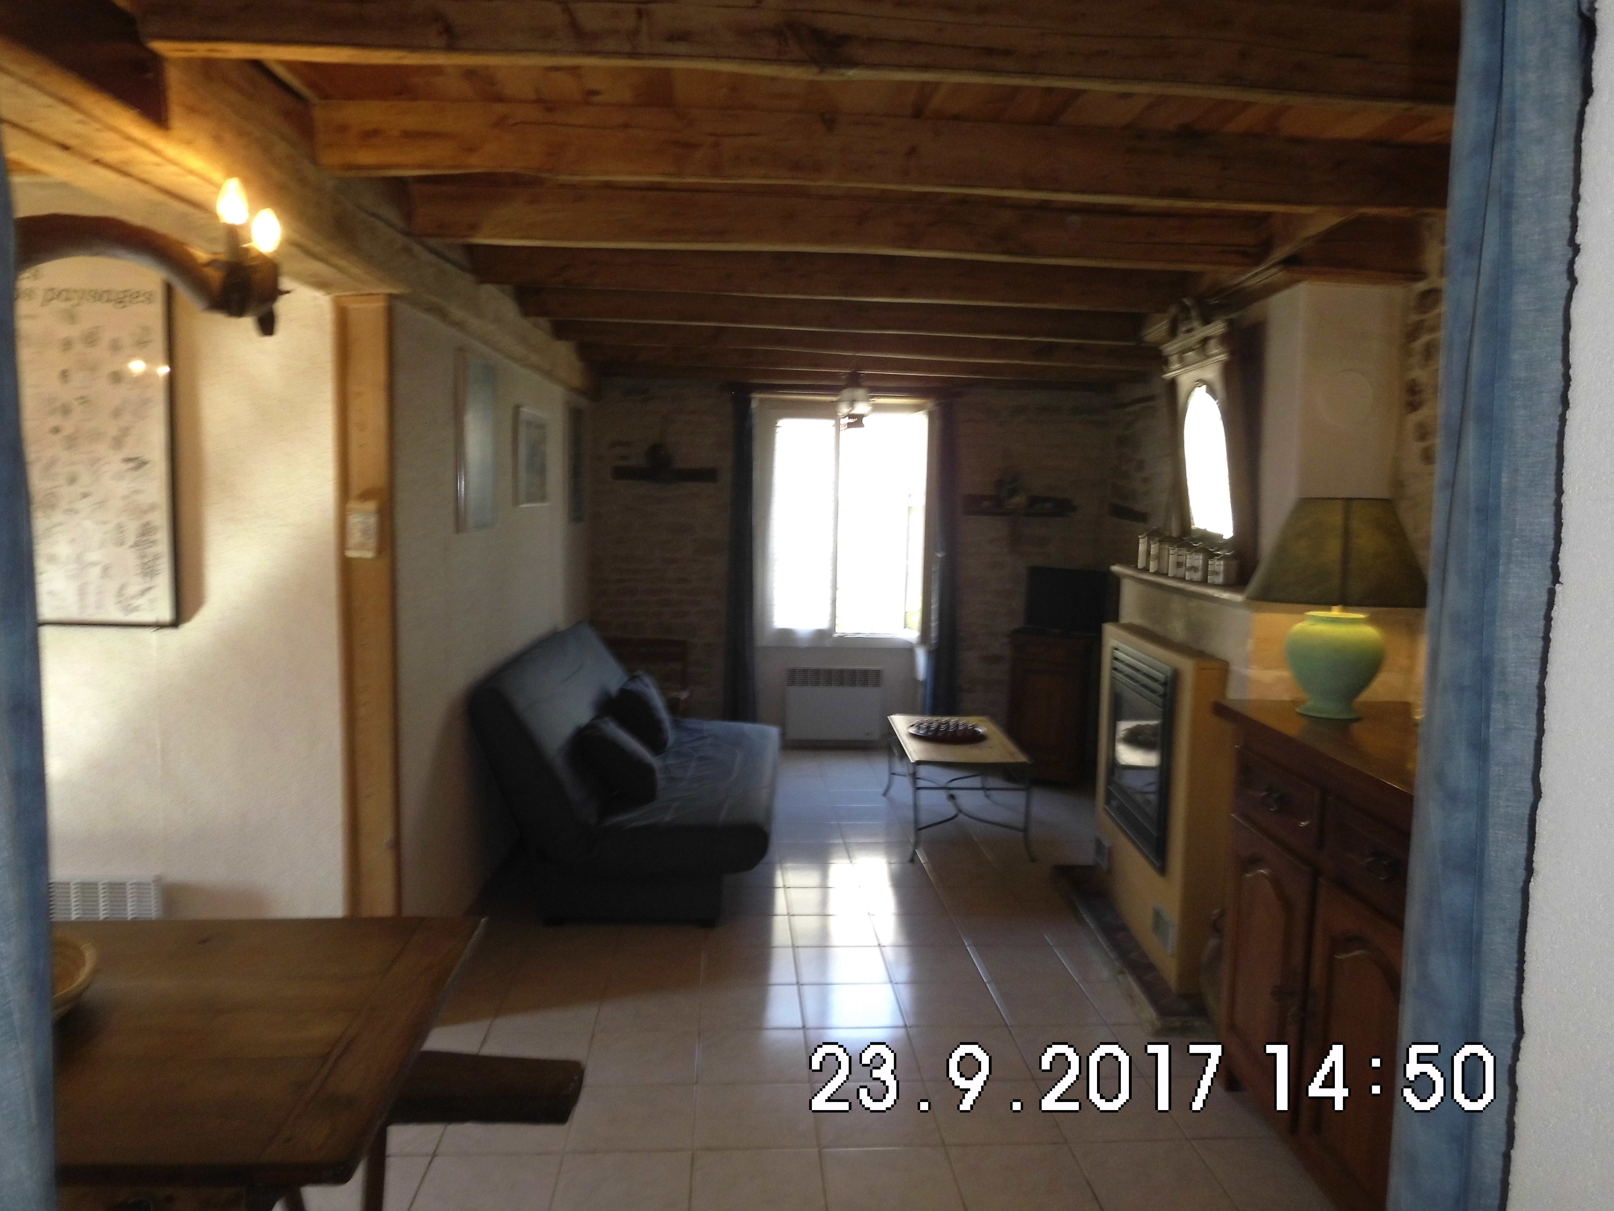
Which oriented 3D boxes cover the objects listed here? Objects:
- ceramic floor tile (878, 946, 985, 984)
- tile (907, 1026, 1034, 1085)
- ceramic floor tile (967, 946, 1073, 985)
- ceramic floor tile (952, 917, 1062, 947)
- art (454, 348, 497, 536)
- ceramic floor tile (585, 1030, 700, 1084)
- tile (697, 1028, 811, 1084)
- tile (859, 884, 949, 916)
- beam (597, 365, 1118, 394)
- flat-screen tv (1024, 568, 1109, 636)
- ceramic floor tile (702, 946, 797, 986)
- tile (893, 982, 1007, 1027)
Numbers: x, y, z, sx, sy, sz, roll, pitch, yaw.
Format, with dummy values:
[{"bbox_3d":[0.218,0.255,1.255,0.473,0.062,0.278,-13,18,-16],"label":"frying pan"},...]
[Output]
[{"bbox_3d":[0.430,1.257,3.908,0.315,0.010,0.315,1,5,-4],"label":"ceramic floor tile"},{"bbox_3d":[0.472,1.315,3.282,0.315,0.010,0.315,1,5,-4],"label":"tile"},{"bbox_3d":[0.736,1.246,3.873,0.305,0.010,0.305,1,5,-4],"label":"ceramic floor tile"},{"bbox_3d":[0.714,1.202,4.152,0.305,0.010,0.305,0,5,-4],"label":"ceramic floor tile"},{"bbox_3d":[-1.221,-0.609,4.163,0.032,0.647,0.503,1,5,-2],"label":"art"},{"bbox_3d":[-0.461,1.285,3.175,0.305,0.010,0.305,1,5,-4],"label":"ceramic floor tile"},{"bbox_3d":[-0.151,1.283,3.175,0.305,0.010,0.305,0,5,-4],"label":"tile"},{"bbox_3d":[0.383,1.159,4.393,0.300,0.010,0.300,1,5,-4],"label":"tile"},{"bbox_3d":[0.333,-1.465,6.979,3.276,0.170,0.110,1,5,-4],"label":"beam"},{"bbox_3d":[1.464,-0.025,6.321,0.437,0.354,0.111,4,6,30],"label":"flat-screen tv"},{"bbox_3d":[-0.192,1.232,3.811,0.305,0.010,0.305,1,5,-4],"label":"ceramic floor tile"},{"bbox_3d":[0.445,1.258,3.520,0.305,0.010,0.305,0,5,-4],"label":"tile"}]

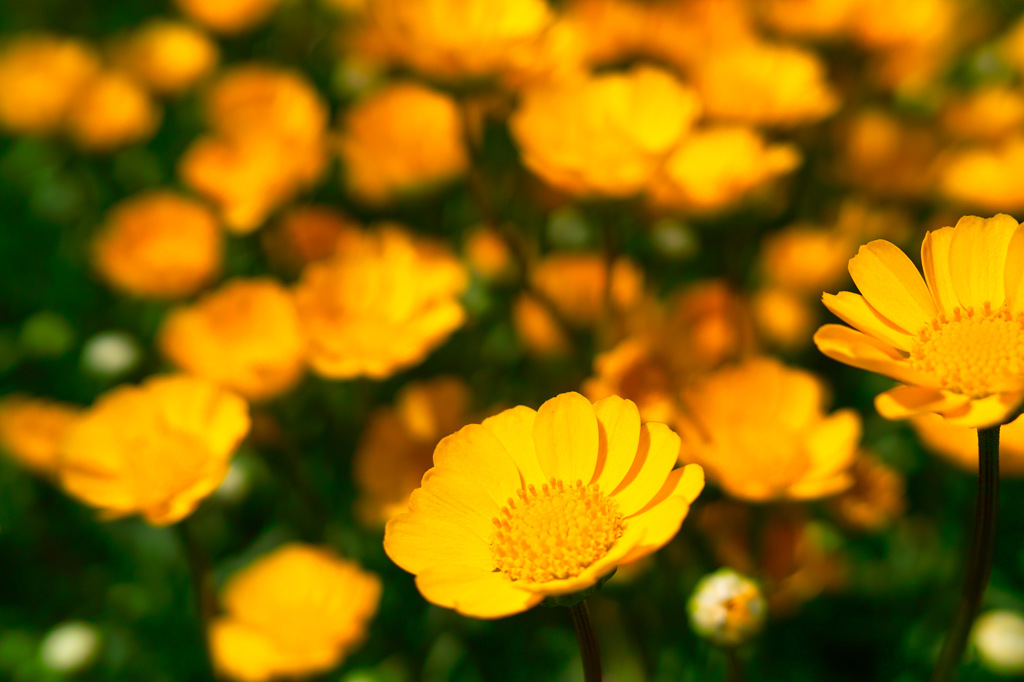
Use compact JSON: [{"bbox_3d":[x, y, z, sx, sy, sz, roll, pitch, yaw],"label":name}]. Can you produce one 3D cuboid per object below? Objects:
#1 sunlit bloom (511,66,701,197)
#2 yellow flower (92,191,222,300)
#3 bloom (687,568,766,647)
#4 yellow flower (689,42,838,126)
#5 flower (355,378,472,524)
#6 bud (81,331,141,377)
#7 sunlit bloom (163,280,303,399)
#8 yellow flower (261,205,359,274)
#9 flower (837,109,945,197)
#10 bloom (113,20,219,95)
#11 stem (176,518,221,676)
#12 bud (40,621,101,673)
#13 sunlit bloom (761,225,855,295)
[{"bbox_3d":[0.025,-0.054,0.312,0.049,0.020,0.049,5,30,0],"label":"sunlit bloom"},{"bbox_3d":[-0.140,-0.036,0.460,0.049,0.021,0.049,8,41,0],"label":"yellow flower"},{"bbox_3d":[0.037,0.046,0.200,0.013,0.013,0.013,3,23,0],"label":"bloom"},{"bbox_3d":[0.084,-0.086,0.390,0.049,0.019,0.049,0,26,0],"label":"yellow flower"},{"bbox_3d":[-0.033,0.041,0.420,0.048,0.021,0.048,-9,49,0],"label":"flower"},{"bbox_3d":[-0.131,0.004,0.380,0.016,0.014,0.016,0,26,0],"label":"bud"},{"bbox_3d":[-0.097,0.002,0.405,0.049,0.020,0.049,9,43,0],"label":"sunlit bloom"},{"bbox_3d":[-0.079,-0.038,0.460,0.041,0.020,0.041,0,26,0],"label":"yellow flower"},{"bbox_3d":[0.149,-0.074,0.460,0.041,0.022,0.041,0,28,0],"label":"flower"},{"bbox_3d":[-0.139,-0.114,0.470,0.041,0.020,0.041,0,28,0],"label":"bloom"},{"bbox_3d":[-0.087,0.071,0.322,0.004,0.060,0.004,0,26,0],"label":"stem"},{"bbox_3d":[-0.102,0.071,0.270,0.013,0.012,0.013,12,20,0],"label":"bud"},{"bbox_3d":[0.124,-0.034,0.490,0.040,0.019,0.040,0,28,0],"label":"sunlit bloom"}]

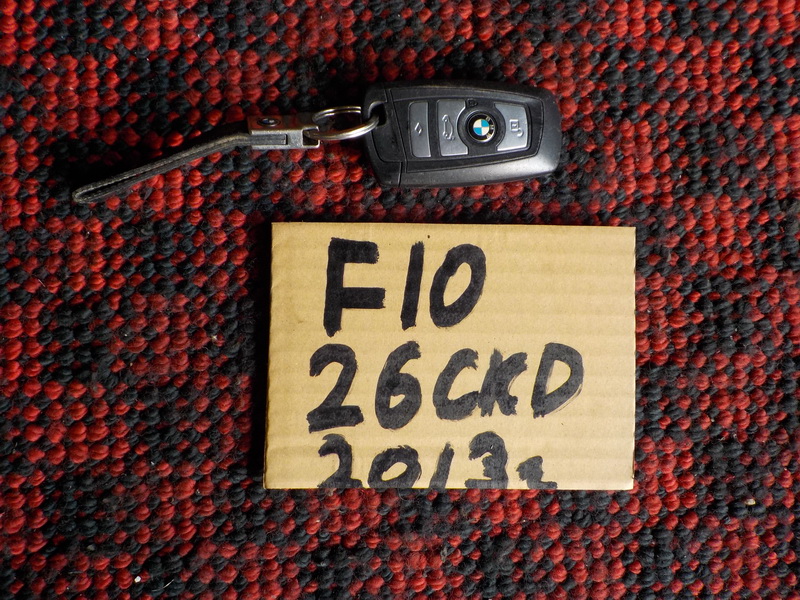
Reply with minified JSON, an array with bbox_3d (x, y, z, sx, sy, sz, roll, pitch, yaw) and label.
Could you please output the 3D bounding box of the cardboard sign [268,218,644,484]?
[{"bbox_3d":[0.020,0.022,0.271,0.143,0.004,0.103,1,88,-1],"label":"cardboard sign"}]

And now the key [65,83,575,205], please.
[{"bbox_3d":[-0.032,-0.061,0.267,0.188,0.018,0.047,0,88,-1],"label":"key"}]

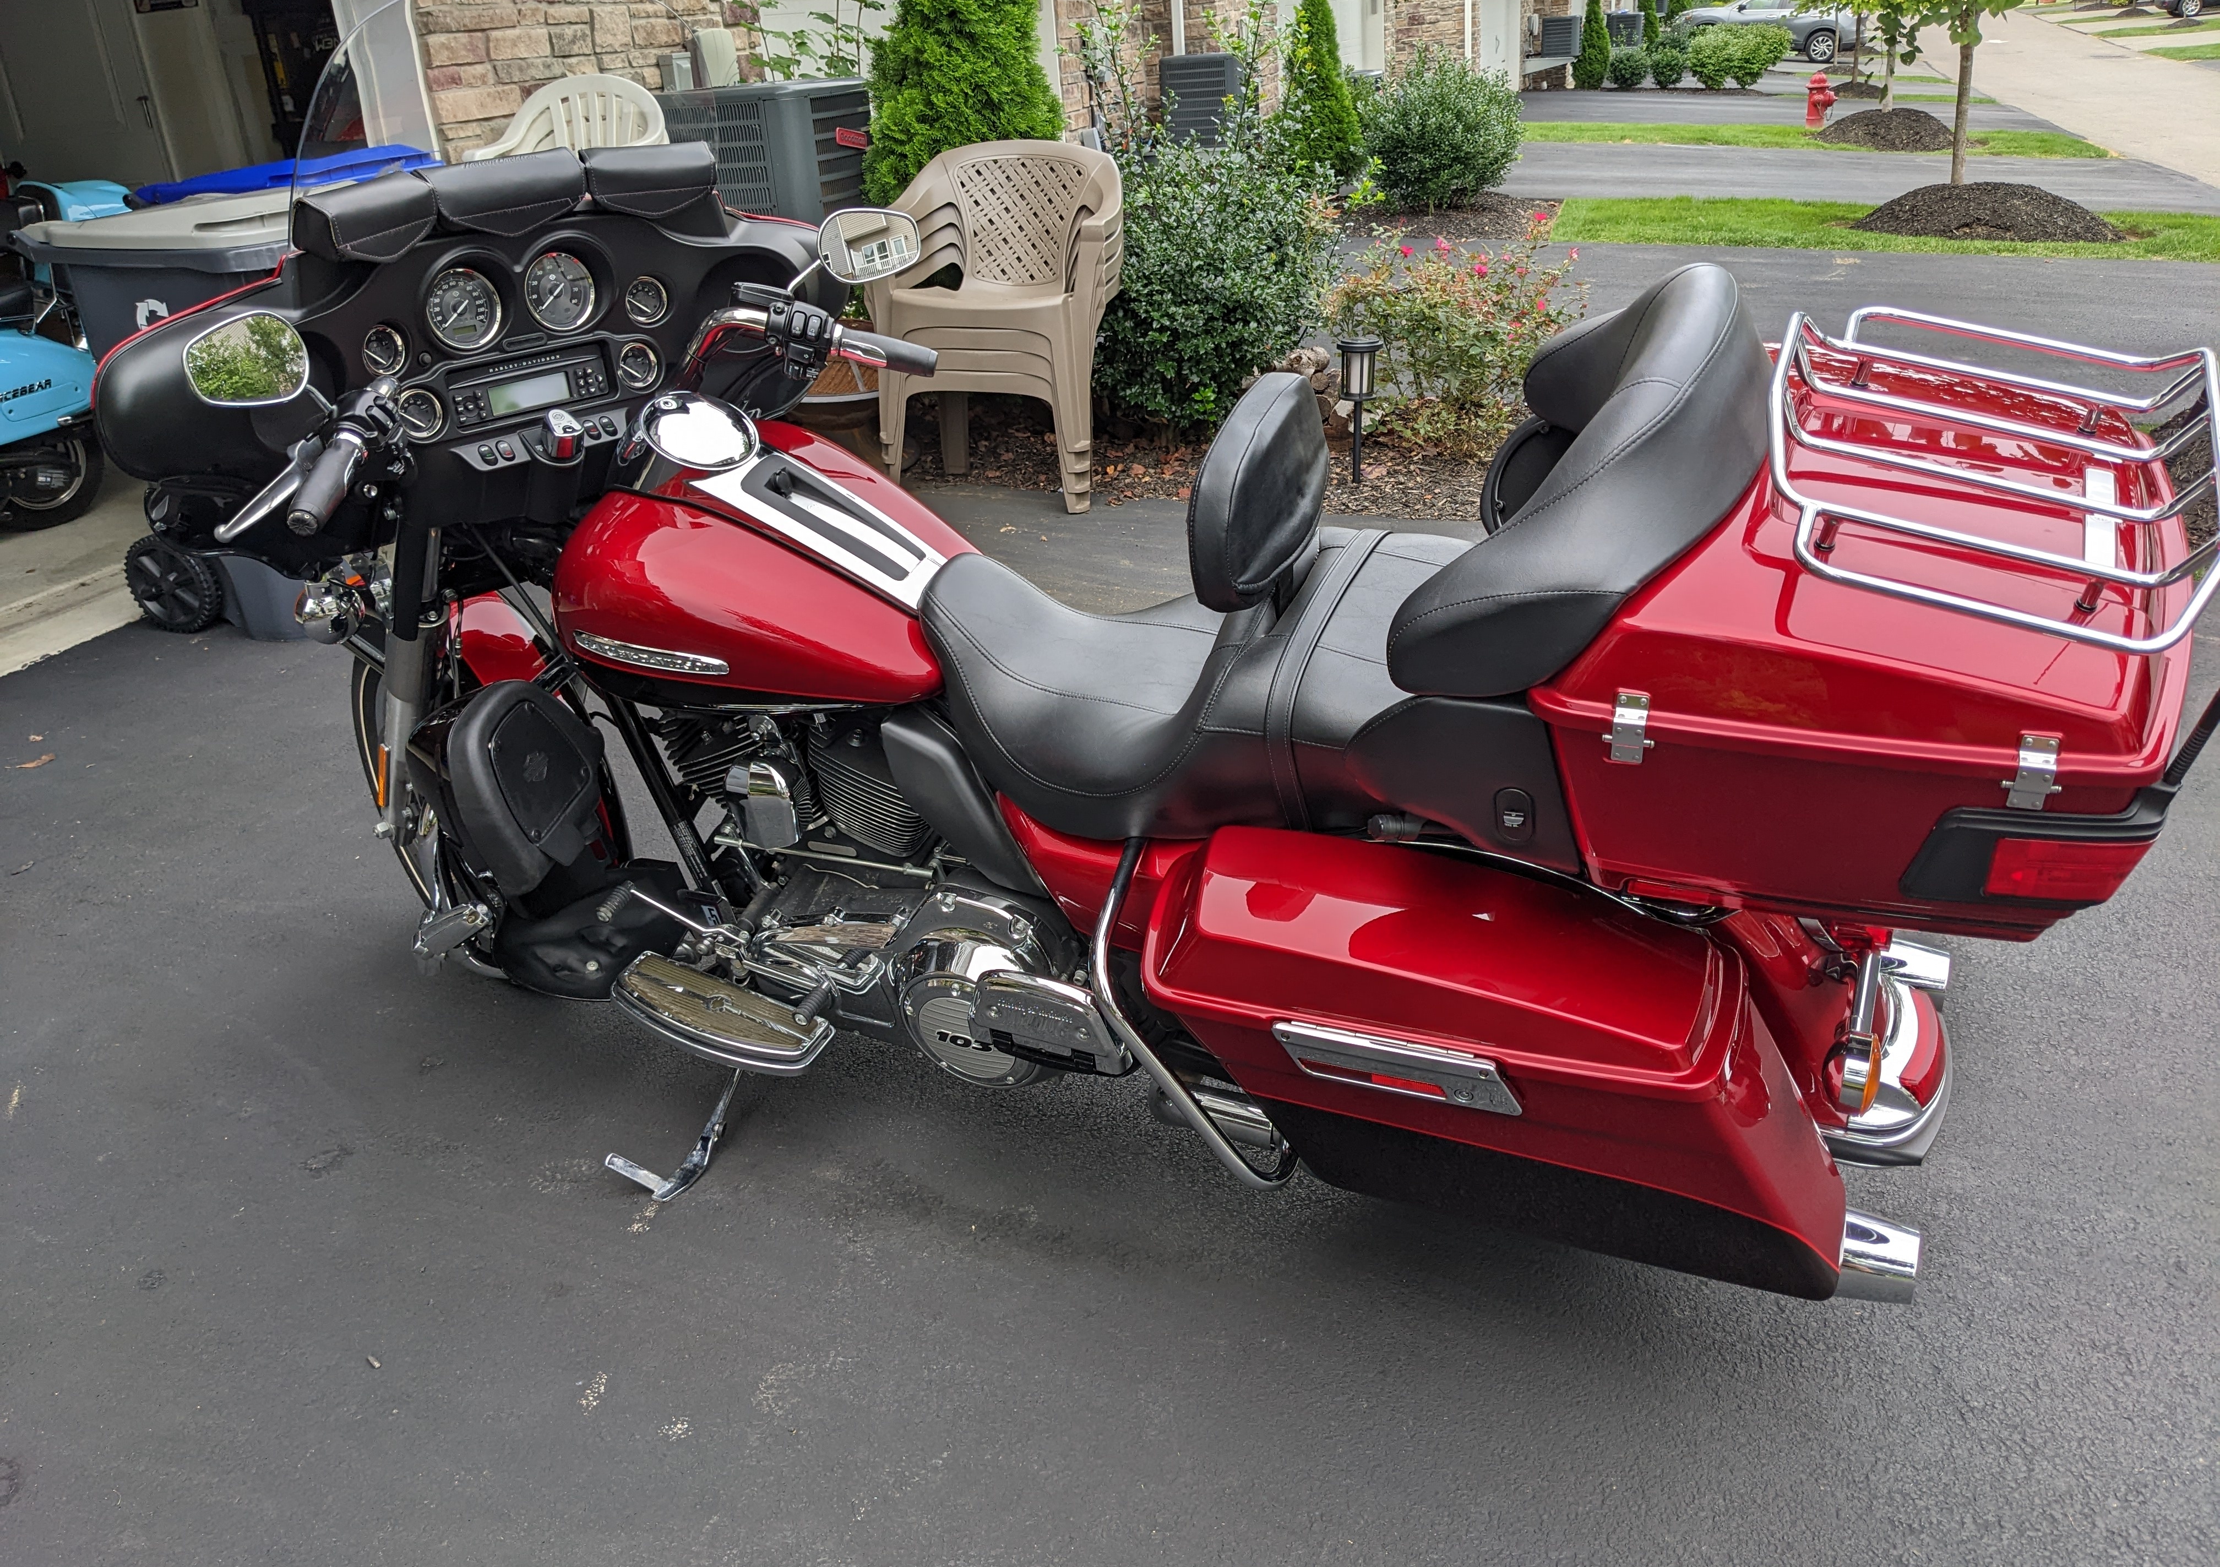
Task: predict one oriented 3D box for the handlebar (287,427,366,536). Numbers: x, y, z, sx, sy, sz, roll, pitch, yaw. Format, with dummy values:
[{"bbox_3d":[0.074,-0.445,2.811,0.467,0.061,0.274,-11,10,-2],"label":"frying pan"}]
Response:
[{"bbox_3d":[-0.828,-0.319,1.830,0.045,0.045,0.145,0,44,11],"label":"handlebar"}]

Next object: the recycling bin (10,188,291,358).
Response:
[{"bbox_3d":[-2.219,-0.995,4.526,0.720,1.040,0.630,-4,22,2],"label":"recycling bin"}]

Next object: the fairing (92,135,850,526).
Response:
[{"bbox_3d":[-0.786,-0.577,2.175,0.430,0.420,0.910,26,38,38],"label":"fairing"}]

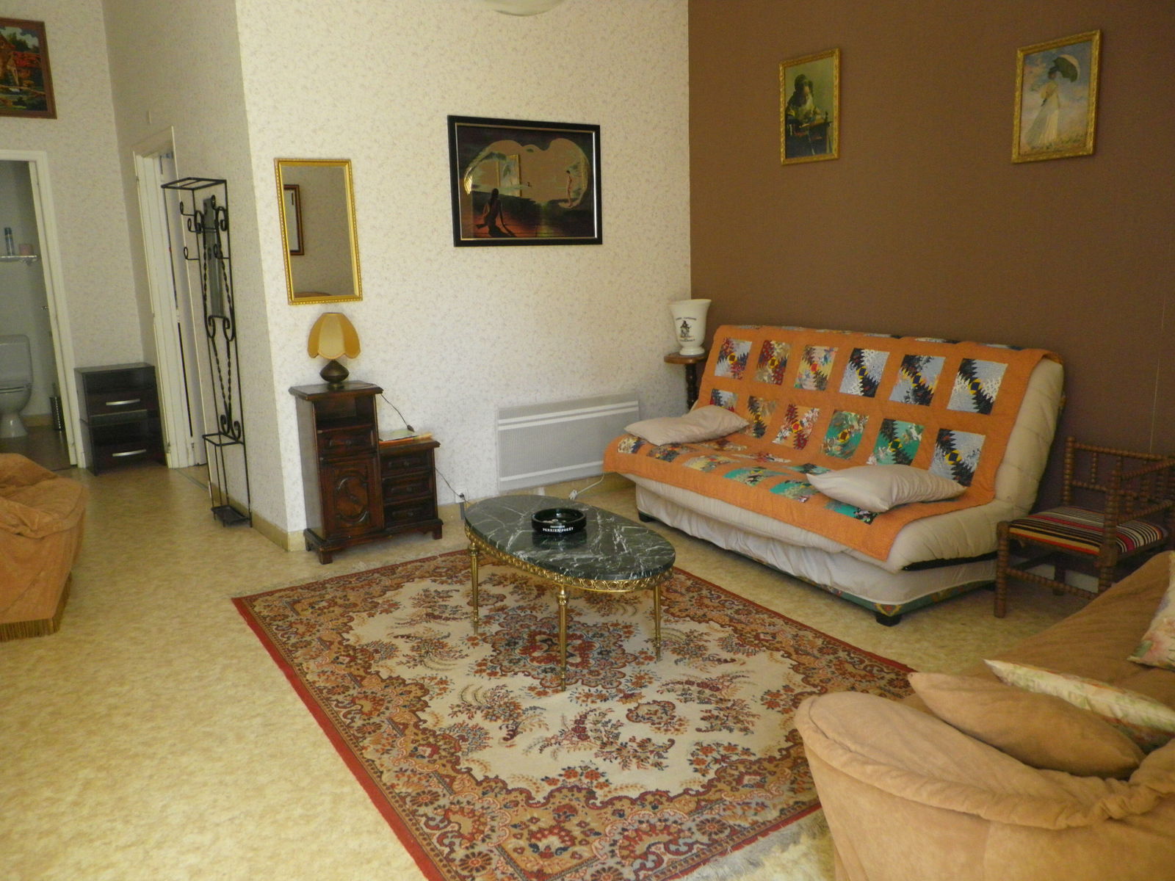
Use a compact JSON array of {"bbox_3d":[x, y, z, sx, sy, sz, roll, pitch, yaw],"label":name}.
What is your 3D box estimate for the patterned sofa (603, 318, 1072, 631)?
[{"bbox_3d":[0.932,0.035,4.183,0.868,0.961,1.916,-8,13,-30],"label":"patterned sofa"}]

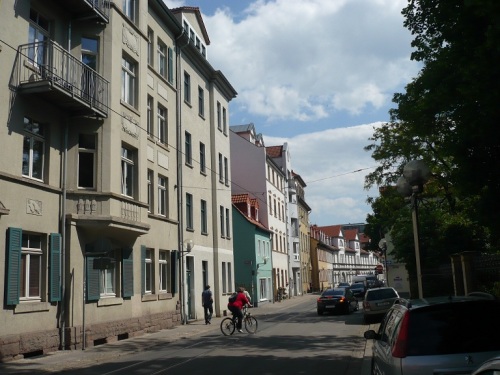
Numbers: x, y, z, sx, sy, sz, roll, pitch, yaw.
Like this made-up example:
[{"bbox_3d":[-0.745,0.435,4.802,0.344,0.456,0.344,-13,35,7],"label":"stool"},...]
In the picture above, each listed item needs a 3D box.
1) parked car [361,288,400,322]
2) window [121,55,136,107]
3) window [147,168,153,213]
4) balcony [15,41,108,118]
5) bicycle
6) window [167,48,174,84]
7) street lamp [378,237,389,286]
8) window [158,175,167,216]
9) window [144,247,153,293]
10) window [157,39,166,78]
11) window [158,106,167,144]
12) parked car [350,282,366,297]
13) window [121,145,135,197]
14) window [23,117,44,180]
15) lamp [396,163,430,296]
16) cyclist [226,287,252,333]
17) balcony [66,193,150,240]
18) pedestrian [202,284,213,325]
[{"bbox_3d":[6.364,5.514,24.352,1.760,1.480,4.450,-5,-11,14],"label":"parked car"},{"bbox_3d":[-4.326,-3.727,17.824,0.150,1.860,1.200,-5,-11,14],"label":"window"},{"bbox_3d":[-4.207,0.132,20.427,0.140,1.840,1.000,-5,-11,14],"label":"window"},{"bbox_3d":[-5.685,-3.221,15.721,1.000,1.220,3.200,-5,-11,14],"label":"balcony"},{"bbox_3d":[-0.390,4.792,18.281,1.720,1.040,0.580,5,-14,-35],"label":"bicycle"},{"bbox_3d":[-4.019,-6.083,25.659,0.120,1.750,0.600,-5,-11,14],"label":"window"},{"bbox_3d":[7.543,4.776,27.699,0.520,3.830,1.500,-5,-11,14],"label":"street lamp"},{"bbox_3d":[-4.059,0.422,23.588,0.180,1.950,1.120,-5,-11,14],"label":"window"},{"bbox_3d":[-4.304,3.543,21.413,0.180,1.900,1.080,-5,-11,14],"label":"window"},{"bbox_3d":[-4.103,-5.818,23.097,0.140,1.800,1.040,-5,-11,14],"label":"window"},{"bbox_3d":[-4.200,-2.931,24.248,0.180,1.960,1.120,-5,-11,14],"label":"window"},{"bbox_3d":[11.677,10.908,54.140,1.740,1.460,4.300,-5,-11,14],"label":"parked car"},{"bbox_3d":[-4.185,-0.514,17.177,0.150,1.820,1.200,-5,-11,14],"label":"window"},{"bbox_3d":[-6.294,-1.082,14.885,0.180,1.900,1.120,-5,-11,14],"label":"window"},{"bbox_3d":[3.398,1.494,10.036,0.500,3.870,1.800,-5,-11,14],"label":"lamp"},{"bbox_3d":[-0.432,4.397,18.340,0.850,1.600,0.550,5,-14,-35],"label":"cyclist"},{"bbox_3d":[-4.329,1.114,17.022,0.980,1.420,4.650,-5,-11,14],"label":"balcony"},{"bbox_3d":[-2.003,5.532,23.871,0.520,1.780,0.400,-5,-11,14],"label":"pedestrian"}]

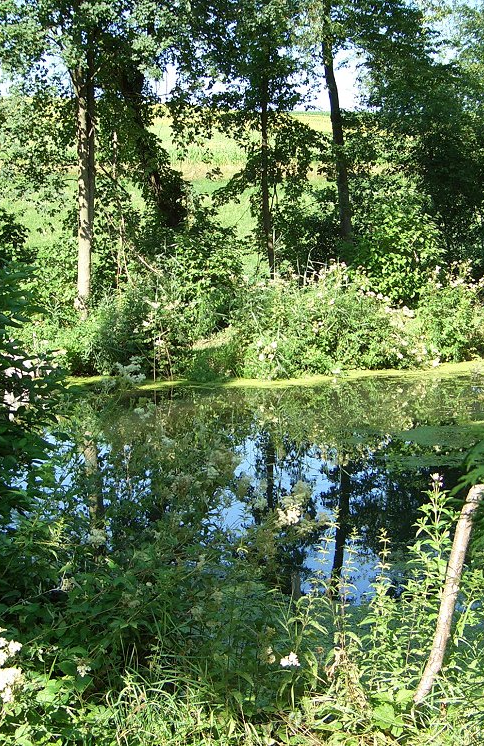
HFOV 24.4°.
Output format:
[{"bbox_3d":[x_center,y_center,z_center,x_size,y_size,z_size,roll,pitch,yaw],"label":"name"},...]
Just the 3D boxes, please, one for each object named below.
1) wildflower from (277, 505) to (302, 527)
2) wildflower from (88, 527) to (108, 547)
[{"bbox_3d":[0.195,0.585,4.600,0.099,0.084,0.084,0,10,0],"label":"wildflower"},{"bbox_3d":[-0.606,0.686,4.700,0.084,0.078,0.071,0,10,0],"label":"wildflower"}]

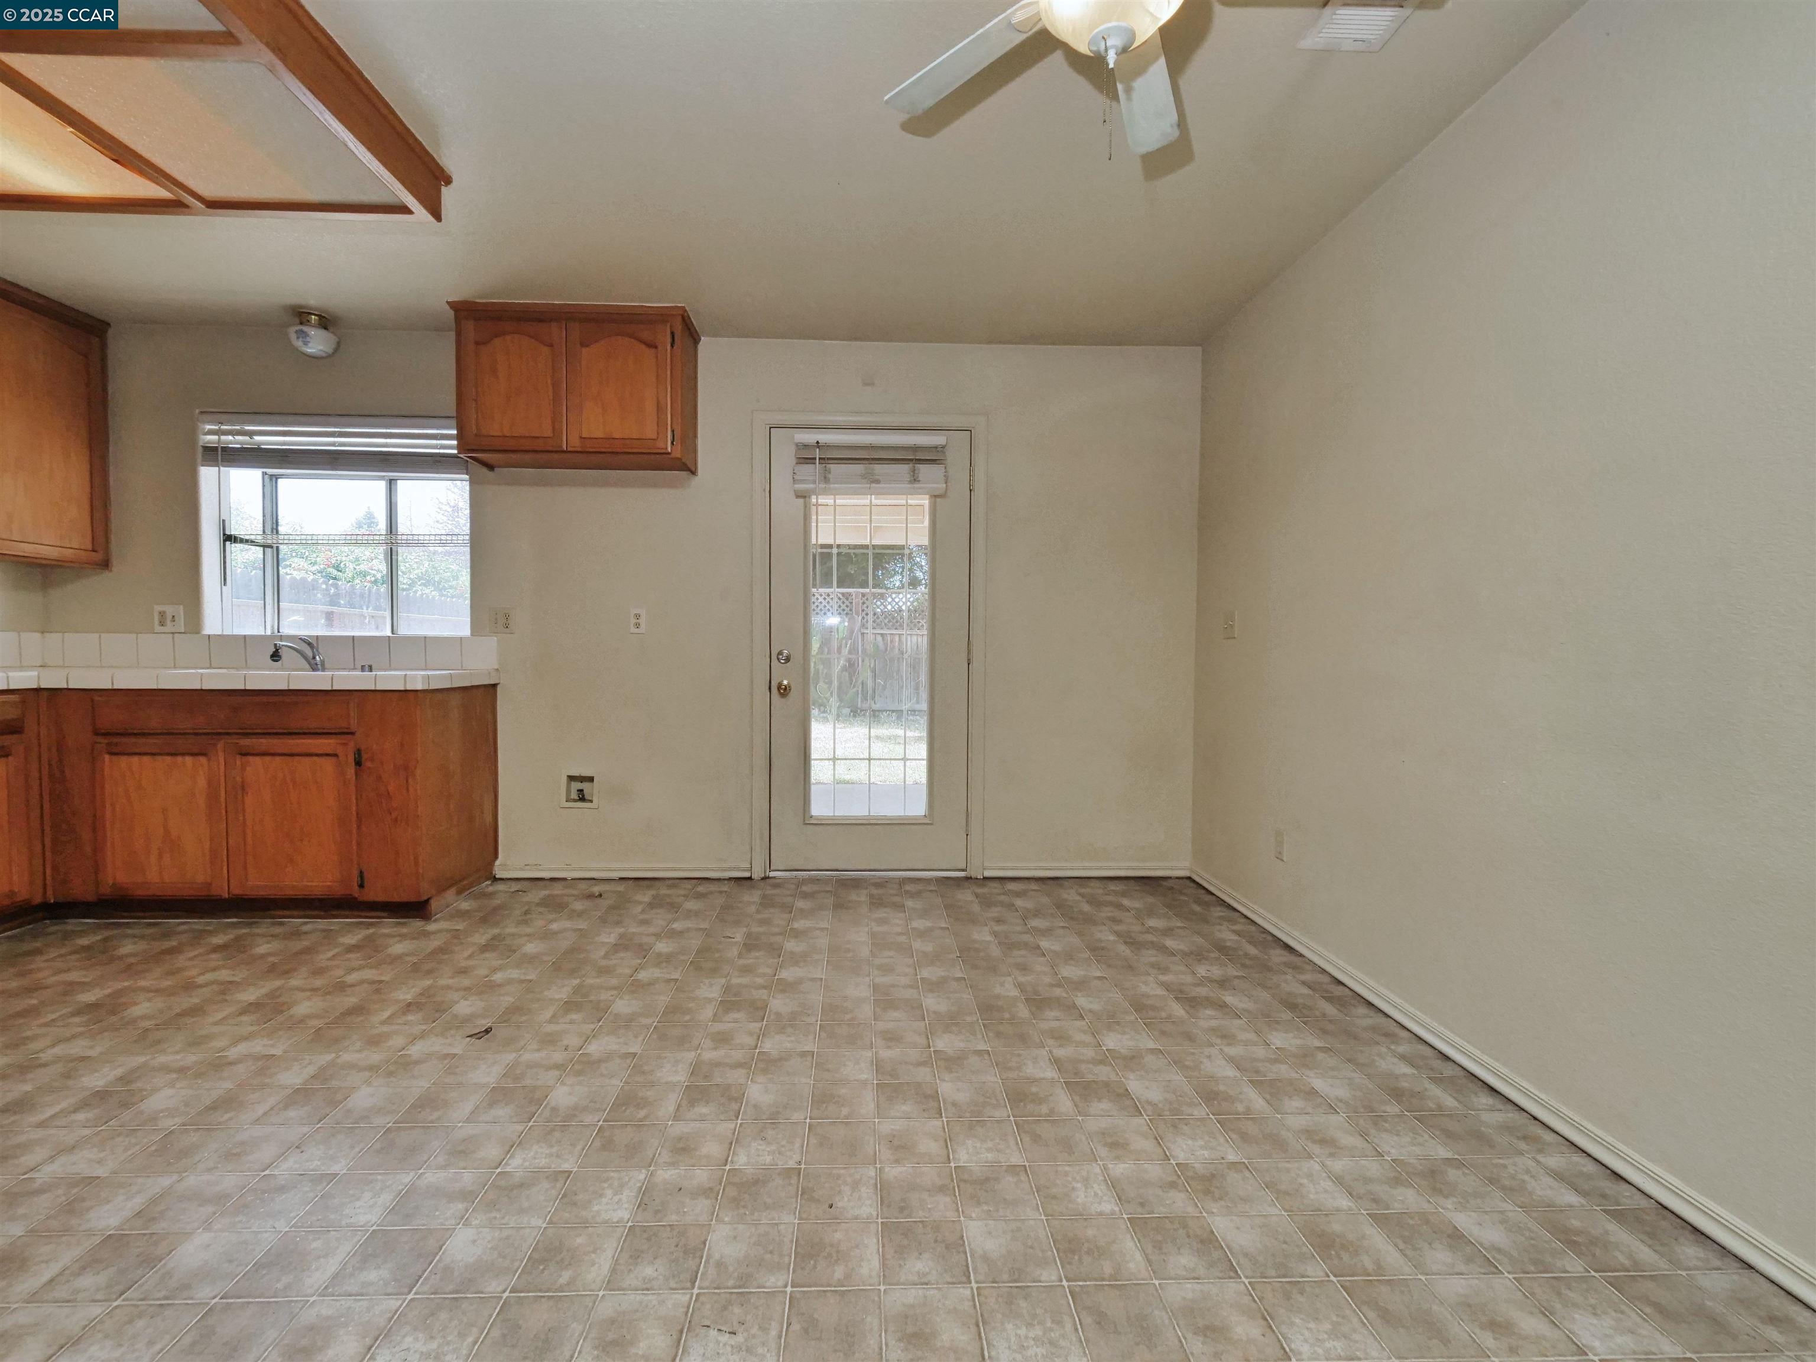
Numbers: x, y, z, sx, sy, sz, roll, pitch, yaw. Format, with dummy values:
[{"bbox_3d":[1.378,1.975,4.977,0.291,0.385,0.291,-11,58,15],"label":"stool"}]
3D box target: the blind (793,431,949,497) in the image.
[{"bbox_3d":[-0.168,-0.959,3.304,0.699,0.275,0.065,0,2,-2],"label":"blind"}]

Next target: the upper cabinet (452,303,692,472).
[{"bbox_3d":[-1.385,-1.232,3.139,0.915,0.594,0.310,0,2,-2],"label":"upper cabinet"}]

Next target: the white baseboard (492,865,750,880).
[{"bbox_3d":[-1.301,0.877,3.360,1.165,0.063,0.015,0,2,-2],"label":"white baseboard"}]

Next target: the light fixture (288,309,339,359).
[{"bbox_3d":[-2.461,-1.447,3.050,0.195,0.195,0.195,0,2,-2],"label":"light fixture"}]

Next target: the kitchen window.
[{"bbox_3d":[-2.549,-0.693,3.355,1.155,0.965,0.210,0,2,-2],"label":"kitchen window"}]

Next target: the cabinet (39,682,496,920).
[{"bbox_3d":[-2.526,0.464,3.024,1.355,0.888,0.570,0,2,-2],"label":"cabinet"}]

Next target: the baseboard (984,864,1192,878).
[{"bbox_3d":[0.846,0.895,3.436,0.978,0.063,0.015,0,2,-2],"label":"baseboard"}]

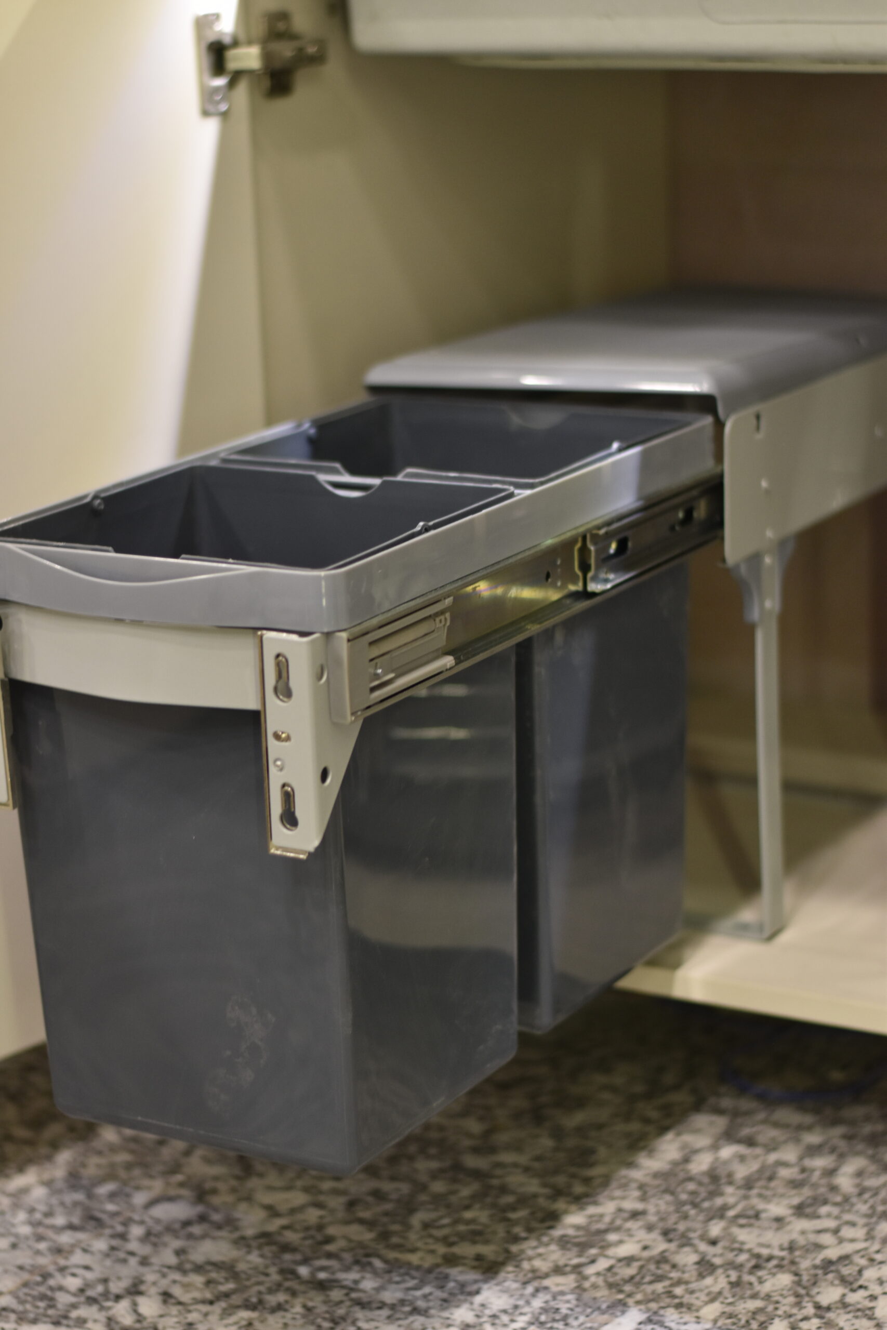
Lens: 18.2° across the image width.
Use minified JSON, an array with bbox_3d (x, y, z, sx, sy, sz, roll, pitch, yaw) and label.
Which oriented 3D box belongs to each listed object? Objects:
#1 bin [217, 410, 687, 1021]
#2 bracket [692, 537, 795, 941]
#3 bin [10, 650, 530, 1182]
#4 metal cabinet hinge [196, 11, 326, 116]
[{"bbox_3d":[0.015,0.021,1.701,0.212,0.329,0.208,6,17,30],"label":"bin"},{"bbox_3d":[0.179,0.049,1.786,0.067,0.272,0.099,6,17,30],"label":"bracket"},{"bbox_3d":[-0.095,0.075,1.518,0.212,0.329,0.207,6,17,30],"label":"bin"},{"bbox_3d":[-0.112,-0.385,1.764,0.041,0.062,0.091,6,17,30],"label":"metal cabinet hinge"}]

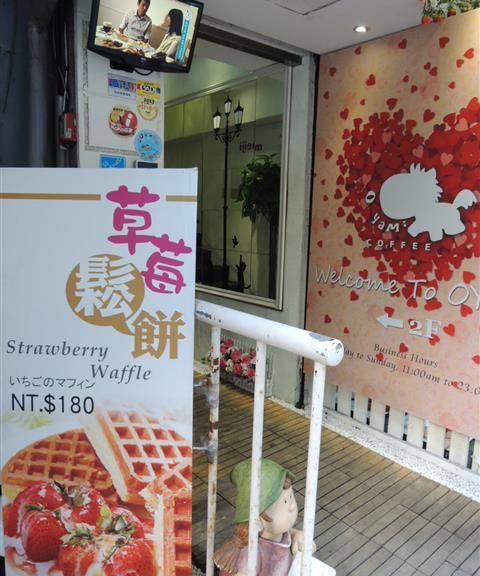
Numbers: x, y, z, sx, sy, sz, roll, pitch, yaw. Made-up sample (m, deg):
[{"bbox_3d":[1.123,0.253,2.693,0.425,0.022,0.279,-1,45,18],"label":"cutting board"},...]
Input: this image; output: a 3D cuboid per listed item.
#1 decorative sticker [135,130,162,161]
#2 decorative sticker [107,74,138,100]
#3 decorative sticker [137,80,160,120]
[{"bbox_3d":[-0.484,-0.756,2.357,0.161,0.165,0.010,-7,13,-39],"label":"decorative sticker"},{"bbox_3d":[-0.587,-1.003,2.220,0.151,0.099,0.010,-7,13,-39],"label":"decorative sticker"},{"bbox_3d":[-0.474,-0.978,2.320,0.134,0.200,0.010,-7,13,-39],"label":"decorative sticker"}]

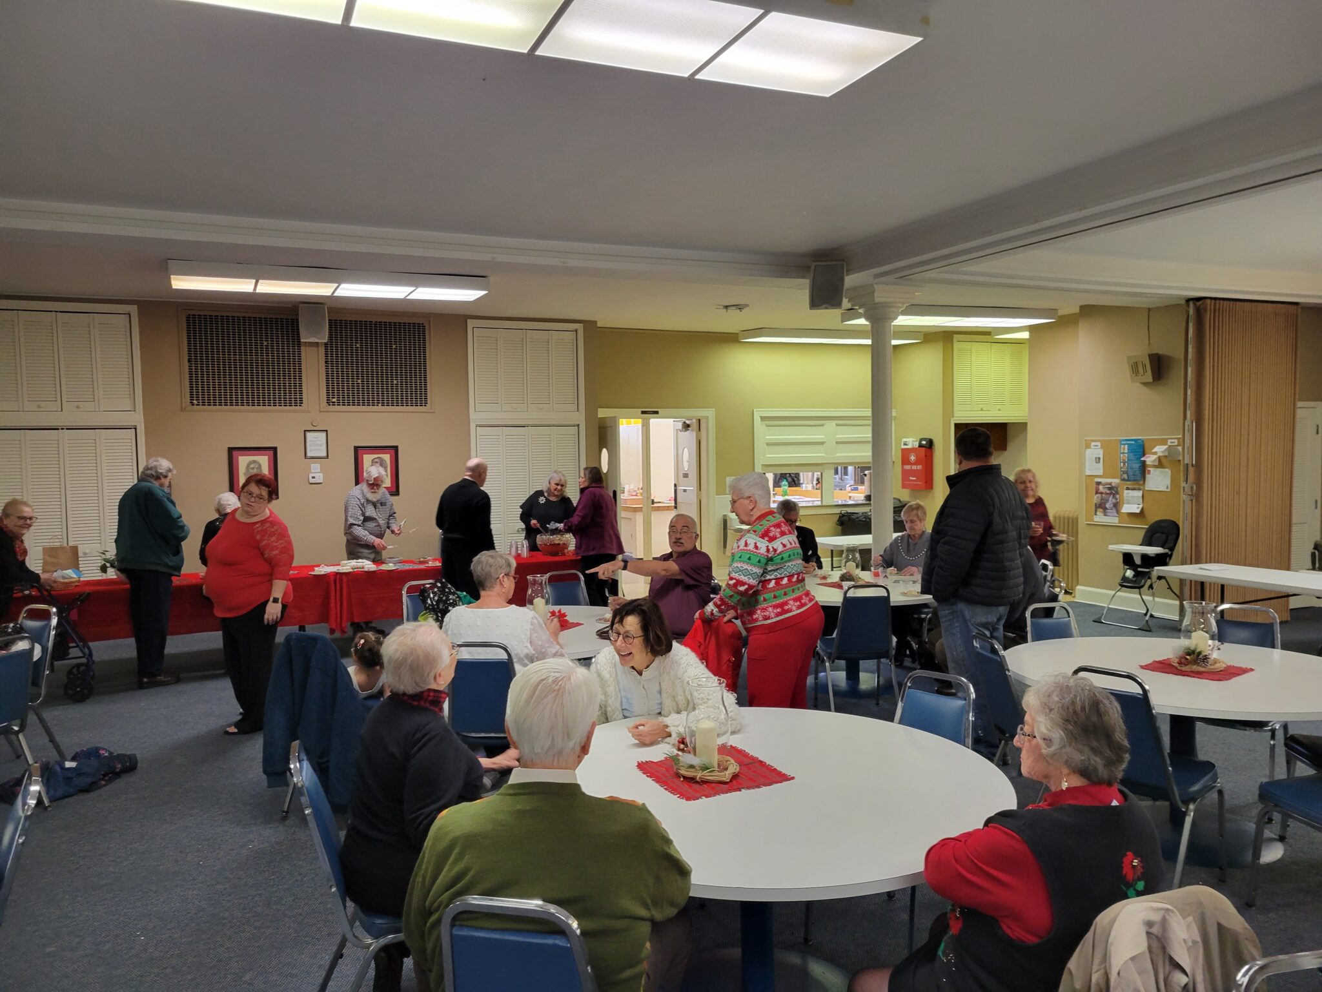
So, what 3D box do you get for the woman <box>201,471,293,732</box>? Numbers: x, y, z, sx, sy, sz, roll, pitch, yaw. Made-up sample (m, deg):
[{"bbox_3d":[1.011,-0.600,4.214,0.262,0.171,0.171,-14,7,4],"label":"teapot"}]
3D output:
[{"bbox_3d":[-2.638,0.660,6.290,0.510,1.600,0.380,0,3,10],"label":"woman"}]

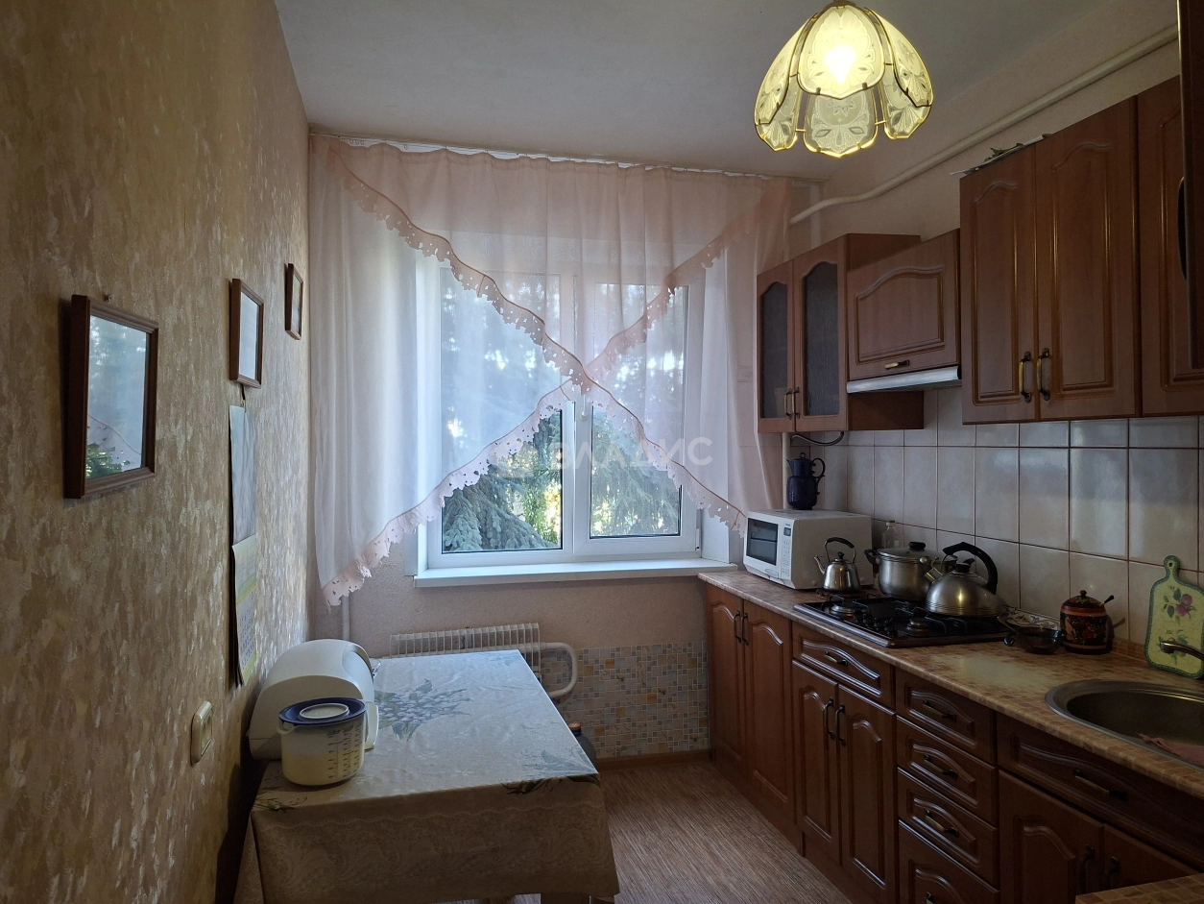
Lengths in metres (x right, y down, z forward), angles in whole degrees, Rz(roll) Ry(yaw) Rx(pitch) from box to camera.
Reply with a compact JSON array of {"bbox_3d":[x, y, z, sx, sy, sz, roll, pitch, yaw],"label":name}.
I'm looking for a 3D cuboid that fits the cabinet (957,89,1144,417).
[{"bbox_3d":[1.293,-0.441,2.120,0.324,0.725,0.589,-1,0,-15],"label":"cabinet"}]

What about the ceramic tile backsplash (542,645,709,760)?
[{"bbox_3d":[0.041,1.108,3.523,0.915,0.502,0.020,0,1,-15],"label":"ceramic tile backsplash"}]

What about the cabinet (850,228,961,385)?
[{"bbox_3d":[1.138,-0.463,2.701,0.324,0.405,0.596,-1,0,-15],"label":"cabinet"}]

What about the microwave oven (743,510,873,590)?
[{"bbox_3d":[0.897,0.417,3.521,0.353,0.282,0.430,-1,0,-15],"label":"microwave oven"}]

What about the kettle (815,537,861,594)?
[{"bbox_3d":[0.934,0.443,3.164,0.178,0.211,0.135,0,0,7],"label":"kettle"}]

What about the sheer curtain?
[{"bbox_3d":[-0.129,-0.314,3.358,2.060,1.840,0.100,0,1,-15],"label":"sheer curtain"}]

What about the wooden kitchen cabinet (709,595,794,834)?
[{"bbox_3d":[0.854,0.975,3.308,0.565,0.757,0.770,-1,0,-15],"label":"wooden kitchen cabinet"}]

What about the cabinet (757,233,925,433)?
[{"bbox_3d":[0.967,-0.448,3.346,0.324,0.725,0.739,-1,0,-15],"label":"cabinet"}]

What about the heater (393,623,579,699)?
[{"bbox_3d":[-0.490,0.911,3.305,0.735,0.383,0.090,-1,0,-15],"label":"heater"}]

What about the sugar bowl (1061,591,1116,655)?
[{"bbox_3d":[1.360,0.478,2.247,0.122,0.178,0.114,0,1,31],"label":"sugar bowl"}]

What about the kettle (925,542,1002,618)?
[{"bbox_3d":[1.183,0.408,2.619,0.232,0.226,0.222,0,0,12],"label":"kettle"}]

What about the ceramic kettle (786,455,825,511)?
[{"bbox_3d":[0.927,0.138,3.635,0.167,0.263,0.128,0,0,6],"label":"ceramic kettle"}]

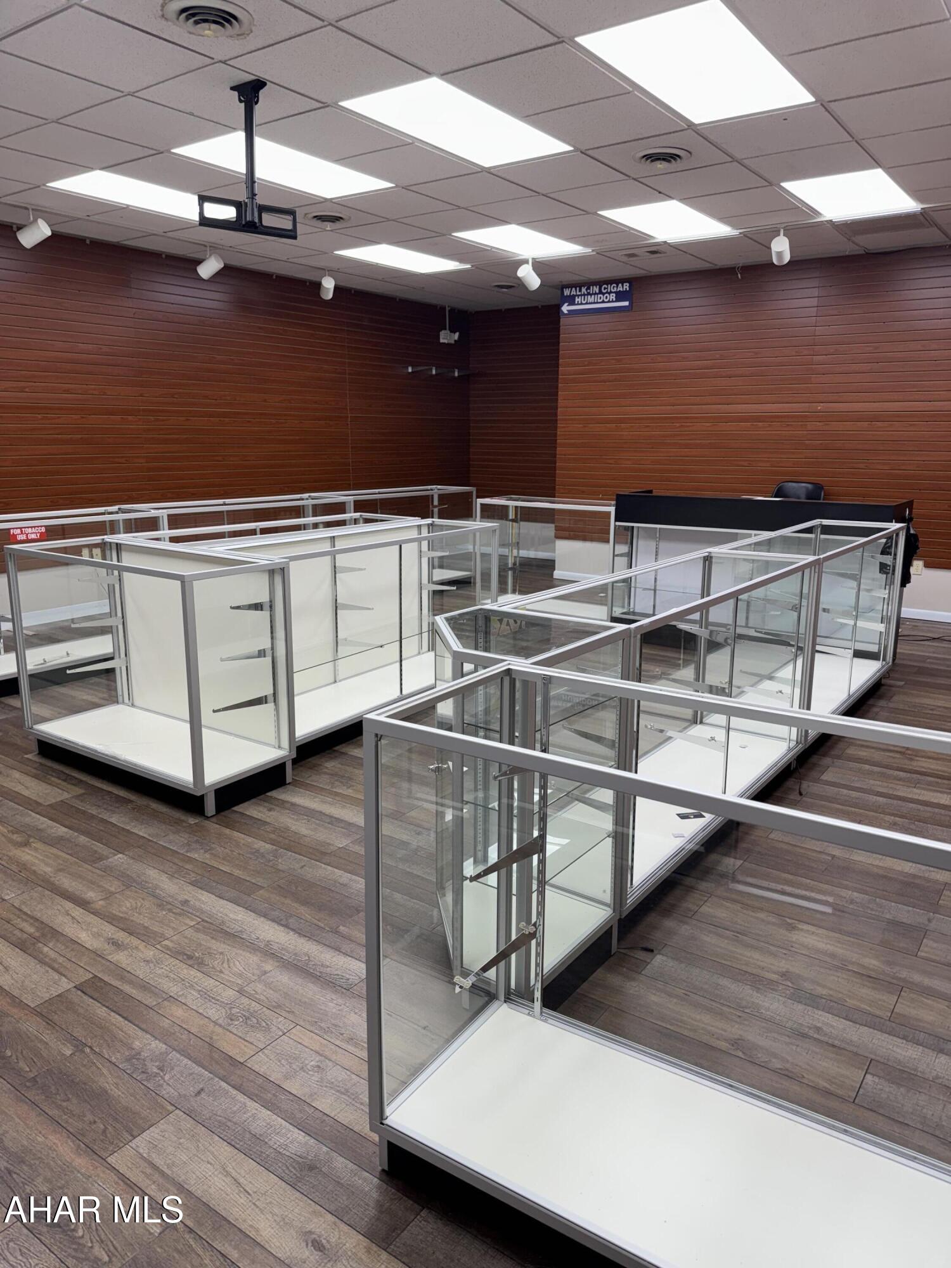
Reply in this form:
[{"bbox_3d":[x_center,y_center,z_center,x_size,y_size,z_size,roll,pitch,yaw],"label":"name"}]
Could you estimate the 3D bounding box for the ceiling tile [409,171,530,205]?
[{"bbox_3d":[-0.018,-2.715,5.352,0.600,0.020,0.600,10,16,35],"label":"ceiling tile"}]

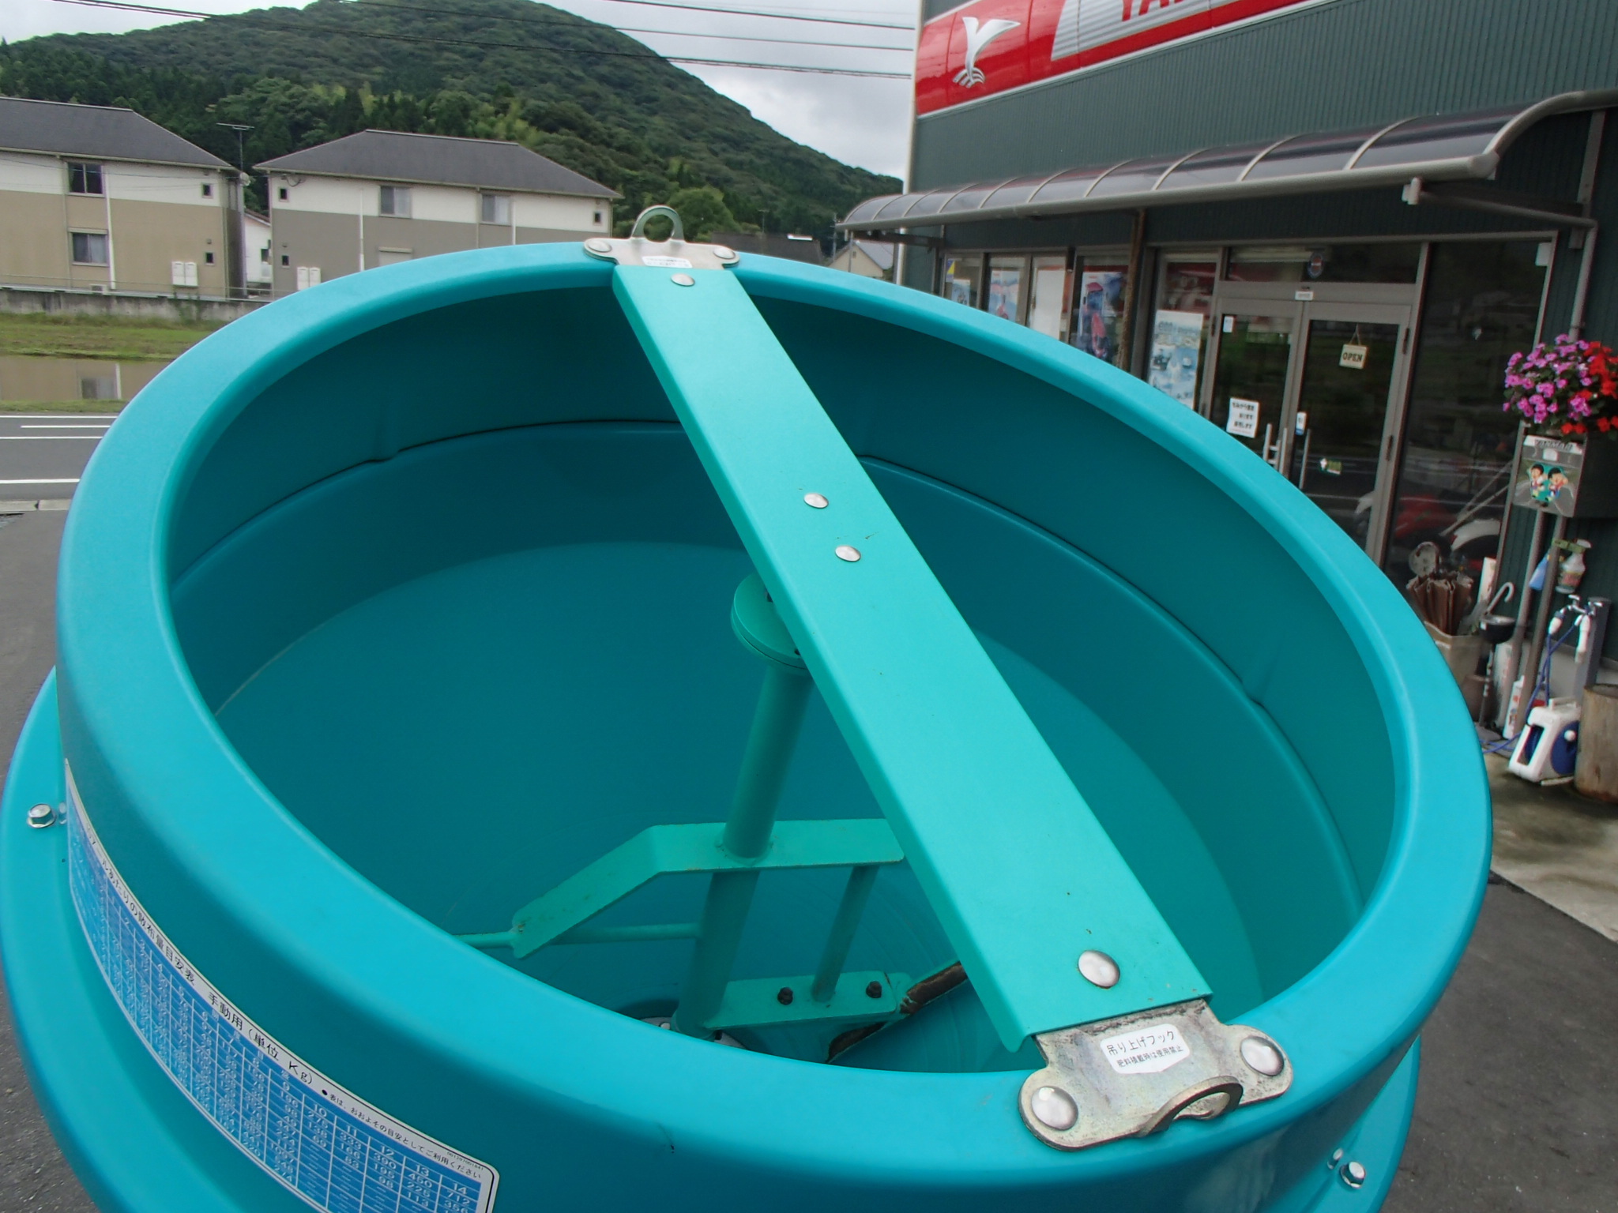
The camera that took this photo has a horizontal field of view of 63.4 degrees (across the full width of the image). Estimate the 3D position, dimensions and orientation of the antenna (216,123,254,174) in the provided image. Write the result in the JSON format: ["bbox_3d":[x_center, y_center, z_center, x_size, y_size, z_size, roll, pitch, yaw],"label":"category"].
[{"bbox_3d":[-25.651,-20.498,58.630,1.650,2.350,0.400,-6,16,-34],"label":"antenna"}]

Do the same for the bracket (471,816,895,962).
[{"bbox_3d":[-0.118,0.256,1.170,0.384,0.122,0.052,1,39,-19],"label":"bracket"}]

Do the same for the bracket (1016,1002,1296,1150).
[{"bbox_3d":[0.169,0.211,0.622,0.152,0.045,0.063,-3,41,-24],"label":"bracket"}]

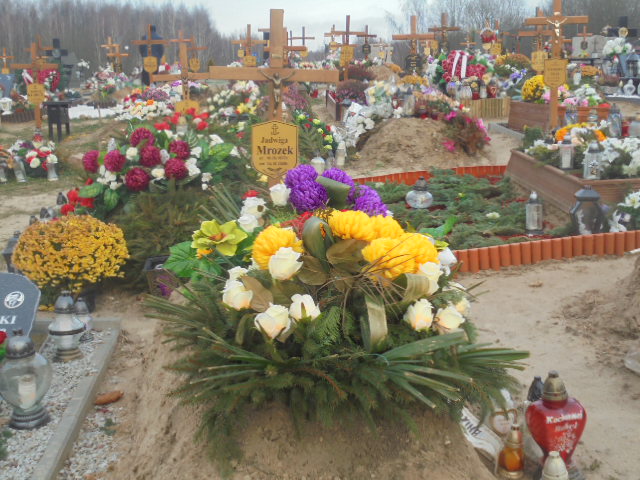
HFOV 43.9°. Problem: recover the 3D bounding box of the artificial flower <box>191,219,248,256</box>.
[{"bbox_3d":[-0.316,-0.008,2.500,0.175,0.115,0.140,0,14,0],"label":"artificial flower"}]

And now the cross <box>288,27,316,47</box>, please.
[{"bbox_3d":[-0.528,-5.600,24.000,0.740,1.700,0.090,0,14,6],"label":"cross"}]

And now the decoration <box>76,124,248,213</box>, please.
[{"bbox_3d":[-0.991,-0.456,5.000,0.980,0.460,0.600,-1,15,-5],"label":"decoration"}]

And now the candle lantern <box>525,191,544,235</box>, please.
[{"bbox_3d":[1.514,-0.194,5.600,0.120,0.315,0.120,0,14,0],"label":"candle lantern"}]

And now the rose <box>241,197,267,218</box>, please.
[{"bbox_3d":[-0.226,-0.114,2.700,0.083,0.070,0.083,0,14,0],"label":"rose"}]

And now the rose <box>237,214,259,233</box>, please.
[{"bbox_3d":[-0.260,-0.059,2.850,0.080,0.070,0.080,0,14,6],"label":"rose"}]

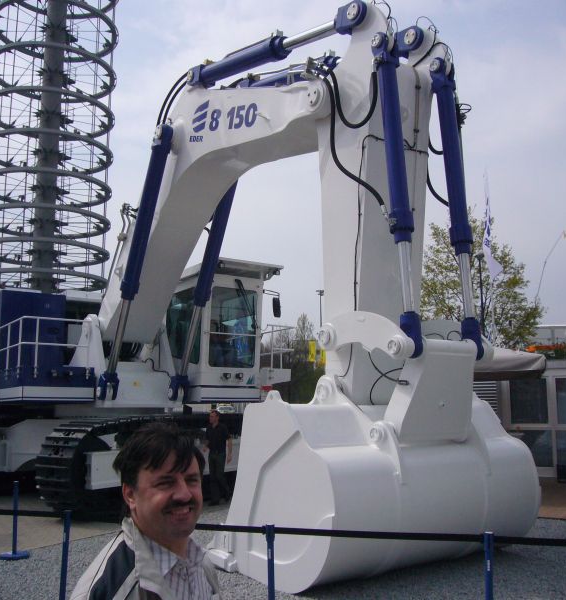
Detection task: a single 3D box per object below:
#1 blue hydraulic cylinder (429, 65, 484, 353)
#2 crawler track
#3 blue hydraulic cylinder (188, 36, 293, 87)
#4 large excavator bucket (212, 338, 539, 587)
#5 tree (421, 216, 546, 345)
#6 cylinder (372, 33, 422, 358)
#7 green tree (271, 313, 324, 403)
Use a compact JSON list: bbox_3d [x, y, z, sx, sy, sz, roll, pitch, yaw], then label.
[{"bbox_3d":[2.072,-1.169,7.690,0.310,3.770,0.320,6,-16,-35],"label":"blue hydraulic cylinder"},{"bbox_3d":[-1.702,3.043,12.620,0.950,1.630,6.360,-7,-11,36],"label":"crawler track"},{"bbox_3d":[-0.763,-3.793,10.450,0.360,0.380,3.050,6,2,-35],"label":"blue hydraulic cylinder"},{"bbox_3d":[1.077,1.832,7.755,3.230,2.460,2.400,6,-11,-35],"label":"large excavator bucket"},{"bbox_3d":[7.753,1.129,25.140,4.800,9.380,4.800,0,-9,0],"label":"tree"},{"bbox_3d":[1.272,-1.258,7.132,0.310,3.770,0.320,6,-16,-35],"label":"cylinder"},{"bbox_3d":[1.169,4.927,44.788,4.200,8.200,4.200,0,-9,0],"label":"green tree"}]

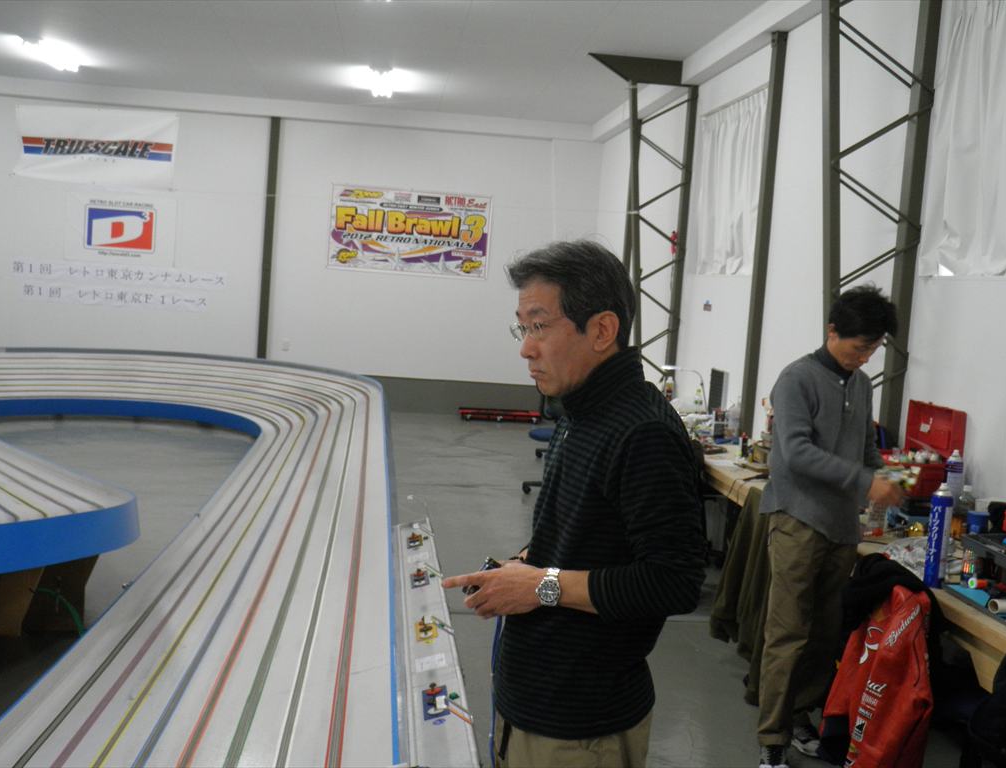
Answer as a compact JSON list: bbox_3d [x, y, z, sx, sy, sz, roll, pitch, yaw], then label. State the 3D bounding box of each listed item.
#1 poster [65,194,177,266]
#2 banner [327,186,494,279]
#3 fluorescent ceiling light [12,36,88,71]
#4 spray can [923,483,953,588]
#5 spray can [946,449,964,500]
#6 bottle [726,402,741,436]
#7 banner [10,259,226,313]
[{"bbox_3d":[-4.031,-1.627,12.793,1.139,0.708,0.020,4,5,-5],"label":"poster"},{"bbox_3d":[-0.998,-1.628,13.048,1.719,0.898,0.020,4,5,-5],"label":"banner"},{"bbox_3d":[-3.887,-2.825,10.433,0.230,0.110,1.250,4,5,-5],"label":"fluorescent ceiling light"},{"bbox_3d":[1.318,0.459,3.666,0.066,0.310,0.066,4,5,0],"label":"spray can"},{"bbox_3d":[1.685,0.402,4.564,0.063,0.310,0.063,6,6,20],"label":"spray can"},{"bbox_3d":[1.344,0.213,7.029,0.075,0.190,0.075,5,5,12],"label":"bottle"},{"bbox_3d":[-4.073,-1.046,12.850,2.252,0.429,0.015,4,5,-5],"label":"banner"}]

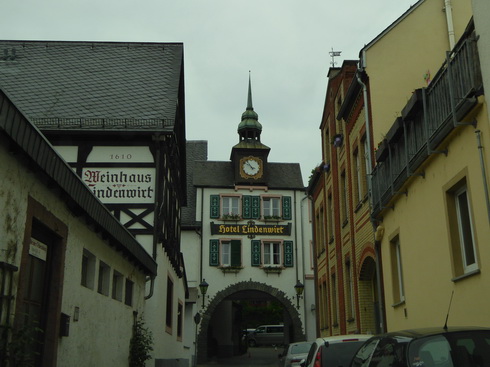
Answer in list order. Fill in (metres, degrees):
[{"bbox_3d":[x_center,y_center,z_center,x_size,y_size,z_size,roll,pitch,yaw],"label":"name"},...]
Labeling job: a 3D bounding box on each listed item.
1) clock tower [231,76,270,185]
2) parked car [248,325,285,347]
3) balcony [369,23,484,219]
[{"bbox_3d":[0.331,-3.295,34.066,2.200,7.650,2.150,1,-16,-5],"label":"clock tower"},{"bbox_3d":[2.258,13.818,51.119,4.850,1.893,1.900,0,-16,0],"label":"parked car"},{"bbox_3d":[3.384,-0.708,10.830,0.650,1.196,7.082,-1,-16,1],"label":"balcony"}]

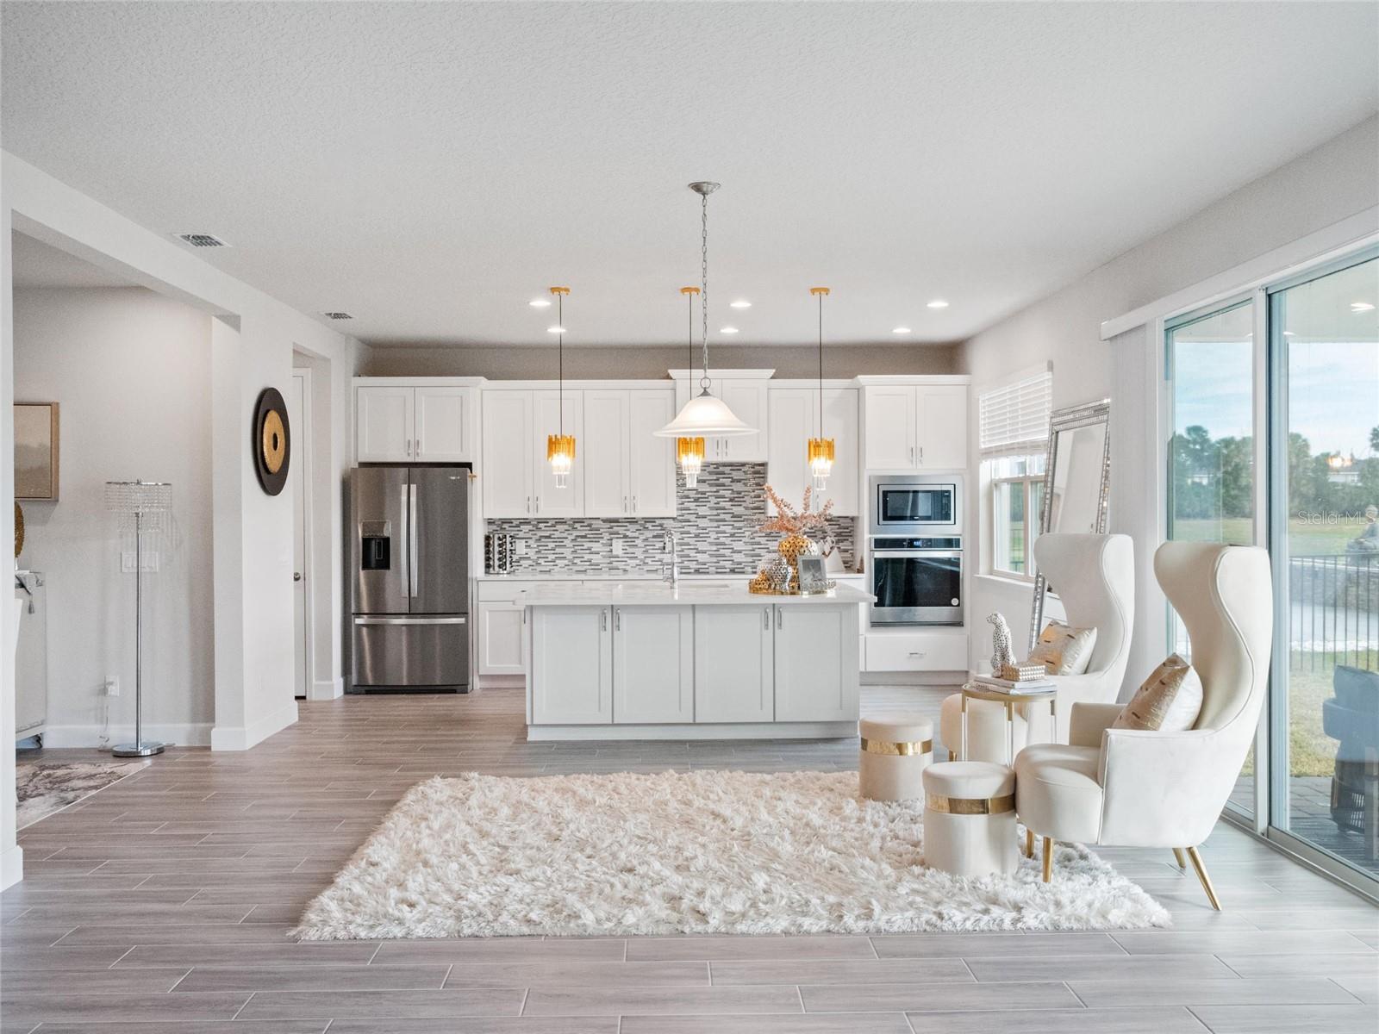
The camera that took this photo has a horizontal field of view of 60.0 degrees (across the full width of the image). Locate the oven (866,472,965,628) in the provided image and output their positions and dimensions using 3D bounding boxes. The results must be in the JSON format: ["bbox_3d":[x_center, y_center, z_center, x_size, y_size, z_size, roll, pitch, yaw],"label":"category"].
[{"bbox_3d":[1.824,0.269,9.907,0.757,1.211,0.560,0,0,-1],"label":"oven"}]

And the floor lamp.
[{"bbox_3d":[-3.306,0.597,7.168,0.400,1.633,0.400,0,0,-1],"label":"floor lamp"}]

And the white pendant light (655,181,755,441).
[{"bbox_3d":[0.070,-0.888,5.158,0.455,1.083,0.455,0,0,-1],"label":"white pendant light"}]

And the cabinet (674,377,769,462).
[{"bbox_3d":[0.271,-0.800,10.043,0.755,0.700,0.390,0,0,-1],"label":"cabinet"}]

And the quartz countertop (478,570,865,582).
[{"bbox_3d":[-0.145,0.483,9.943,3.130,0.037,0.620,0,0,-1],"label":"quartz countertop"}]

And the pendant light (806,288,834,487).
[{"bbox_3d":[0.840,-0.805,7.628,0.181,1.288,0.181,0,0,-1],"label":"pendant light"}]

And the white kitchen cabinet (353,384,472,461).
[{"bbox_3d":[-2.206,-0.751,9.886,0.940,0.626,0.620,0,0,-1],"label":"white kitchen cabinet"}]

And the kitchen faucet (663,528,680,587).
[{"bbox_3d":[-0.132,0.278,8.081,0.105,0.400,0.200,0,0,-18],"label":"kitchen faucet"}]

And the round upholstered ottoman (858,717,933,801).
[{"bbox_3d":[1.020,1.198,5.883,0.359,0.393,0.359,0,0,0],"label":"round upholstered ottoman"}]

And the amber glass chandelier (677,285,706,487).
[{"bbox_3d":[0.011,-0.815,7.598,0.184,1.261,0.184,0,0,-1],"label":"amber glass chandelier"}]

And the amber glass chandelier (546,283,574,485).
[{"bbox_3d":[-0.813,-0.813,7.577,0.181,1.258,0.181,0,0,-1],"label":"amber glass chandelier"}]

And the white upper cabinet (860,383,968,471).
[{"bbox_3d":[1.832,-0.731,10.022,0.859,0.696,0.600,0,0,-1],"label":"white upper cabinet"}]

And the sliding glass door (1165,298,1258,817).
[{"bbox_3d":[2.518,0.176,5.786,0.050,2.350,0.980,0,0,-1],"label":"sliding glass door"}]

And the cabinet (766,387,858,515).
[{"bbox_3d":[1.028,-0.543,10.137,0.762,1.074,0.325,0,0,-1],"label":"cabinet"}]

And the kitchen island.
[{"bbox_3d":[0.030,0.941,7.930,2.170,0.914,1.400,0,0,-1],"label":"kitchen island"}]

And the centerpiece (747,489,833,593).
[{"bbox_3d":[0.649,0.141,7.619,0.538,0.681,0.400,0,0,-1],"label":"centerpiece"}]

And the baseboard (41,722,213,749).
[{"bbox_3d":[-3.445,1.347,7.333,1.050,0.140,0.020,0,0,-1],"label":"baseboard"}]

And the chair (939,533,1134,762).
[{"bbox_3d":[1.726,0.748,5.948,0.890,1.315,0.700,0,0,-10],"label":"chair"}]

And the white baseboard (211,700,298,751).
[{"bbox_3d":[-2.789,1.342,7.725,0.210,0.133,1.032,0,0,-1],"label":"white baseboard"}]

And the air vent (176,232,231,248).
[{"bbox_3d":[-2.515,-1.418,6.180,0.205,0.020,0.300,0,0,-1],"label":"air vent"}]

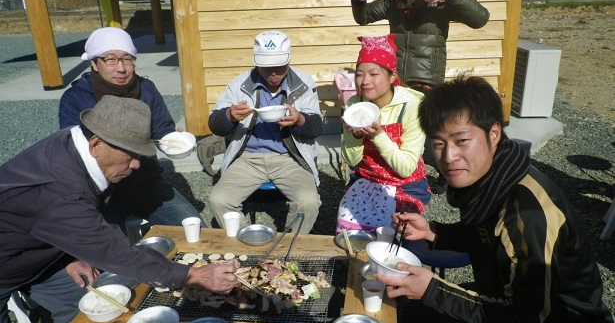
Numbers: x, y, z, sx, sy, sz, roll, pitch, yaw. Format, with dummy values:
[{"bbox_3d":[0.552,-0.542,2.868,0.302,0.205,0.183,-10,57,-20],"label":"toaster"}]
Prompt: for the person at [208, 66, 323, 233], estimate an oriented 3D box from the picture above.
[{"bbox_3d":[-0.191,-0.030,2.513,0.580,1.130,0.740,-2,20,-2],"label":"person"}]

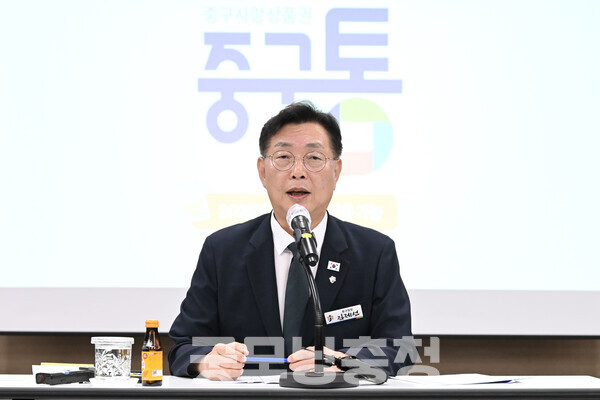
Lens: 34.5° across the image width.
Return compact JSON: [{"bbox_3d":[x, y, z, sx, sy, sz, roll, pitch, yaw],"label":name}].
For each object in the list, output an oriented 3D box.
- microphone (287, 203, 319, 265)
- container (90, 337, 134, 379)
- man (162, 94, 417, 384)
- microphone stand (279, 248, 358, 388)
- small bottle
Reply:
[{"bbox_3d":[0.010,0.072,1.991,0.051,0.051,0.210,1,27,-10],"label":"microphone"},{"bbox_3d":[-0.397,0.336,2.050,0.091,0.091,0.091,0,-7,0],"label":"container"},{"bbox_3d":[-0.020,0.445,2.270,0.570,1.350,0.620,0,-5,2],"label":"man"},{"bbox_3d":[0.039,0.239,1.985,0.160,0.285,0.160,0,-5,0],"label":"microphone stand"},{"bbox_3d":[-0.302,0.313,1.970,0.043,0.133,0.043,0,-7,0],"label":"small bottle"}]

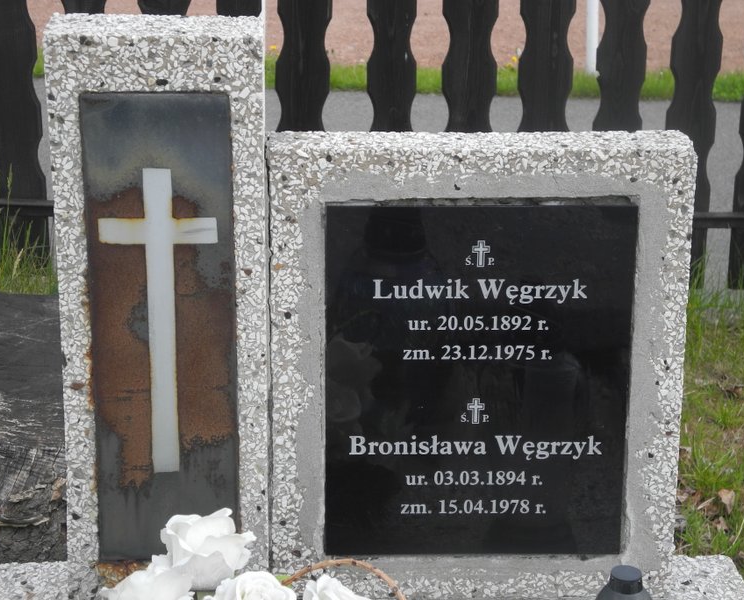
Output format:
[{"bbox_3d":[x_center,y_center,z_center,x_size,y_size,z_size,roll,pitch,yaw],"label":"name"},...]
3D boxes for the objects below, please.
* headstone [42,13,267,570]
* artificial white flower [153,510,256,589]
[{"bbox_3d":[-0.264,0.018,2.517,0.262,0.747,0.125,0,18,-2],"label":"headstone"},{"bbox_3d":[-0.207,0.309,2.432,0.129,0.100,0.118,0,18,-2],"label":"artificial white flower"}]

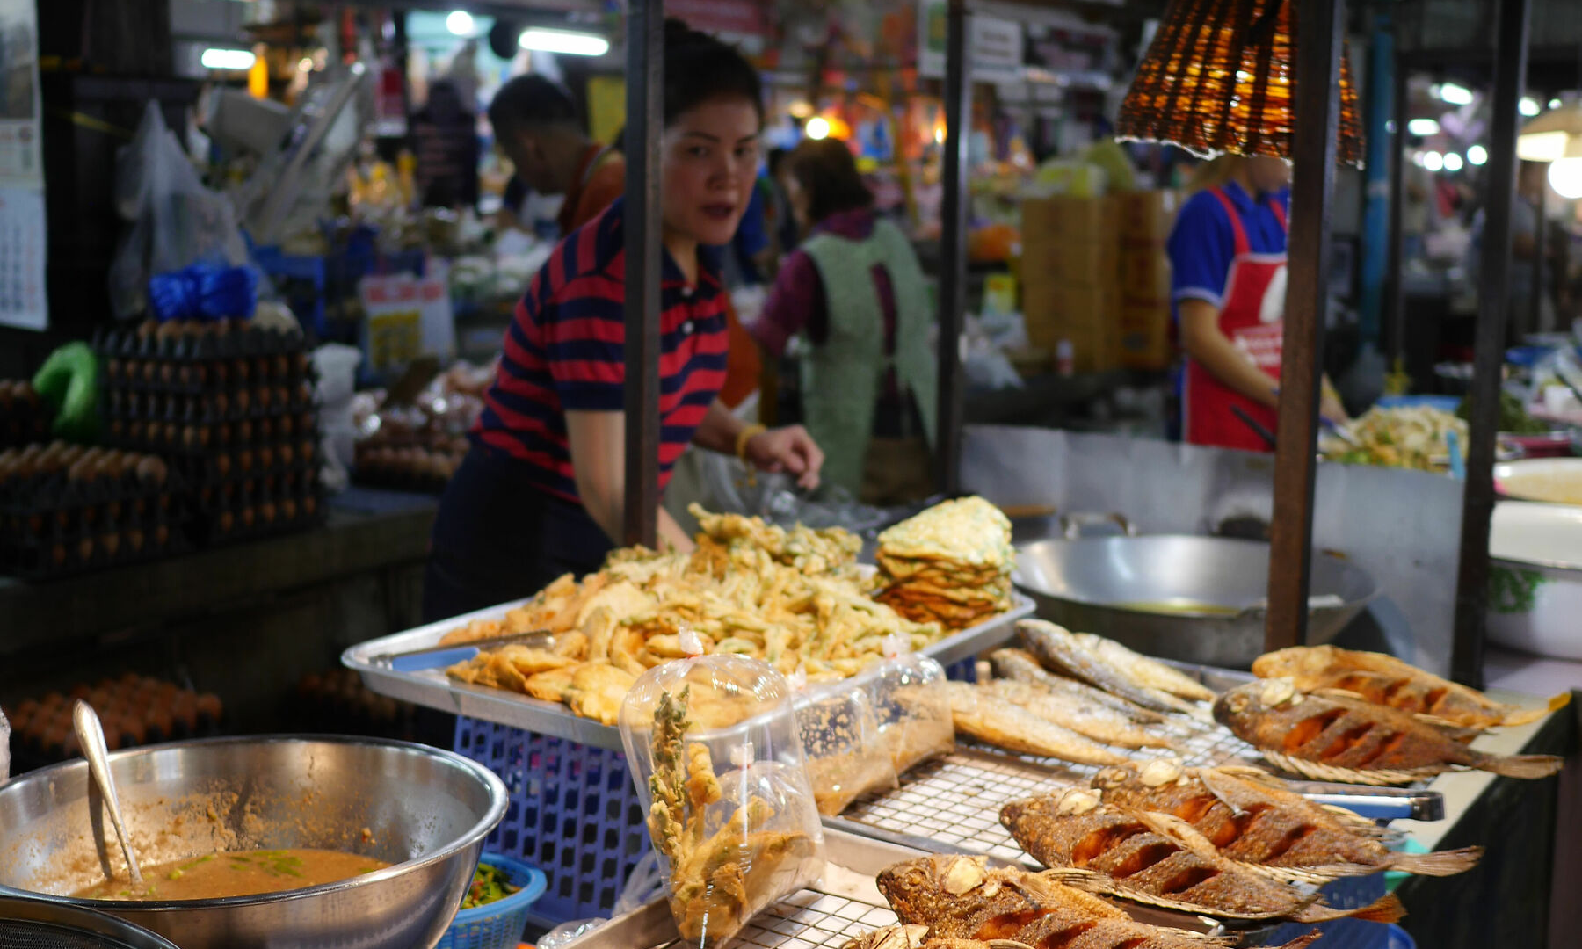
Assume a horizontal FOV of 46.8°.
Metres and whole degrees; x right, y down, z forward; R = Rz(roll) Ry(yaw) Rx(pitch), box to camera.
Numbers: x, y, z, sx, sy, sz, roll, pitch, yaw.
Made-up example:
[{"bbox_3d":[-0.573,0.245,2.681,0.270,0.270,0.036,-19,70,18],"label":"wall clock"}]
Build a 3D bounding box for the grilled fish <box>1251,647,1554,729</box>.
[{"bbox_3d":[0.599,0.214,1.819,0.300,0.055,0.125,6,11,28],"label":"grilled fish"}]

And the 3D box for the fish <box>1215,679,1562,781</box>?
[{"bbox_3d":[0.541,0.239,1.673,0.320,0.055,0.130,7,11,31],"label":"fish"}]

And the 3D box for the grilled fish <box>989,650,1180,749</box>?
[{"bbox_3d":[0.301,0.235,1.895,0.072,0.050,0.255,-7,13,-42],"label":"grilled fish"}]

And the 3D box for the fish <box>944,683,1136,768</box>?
[{"bbox_3d":[0.201,0.220,1.586,0.255,0.050,0.060,12,13,37],"label":"fish"}]

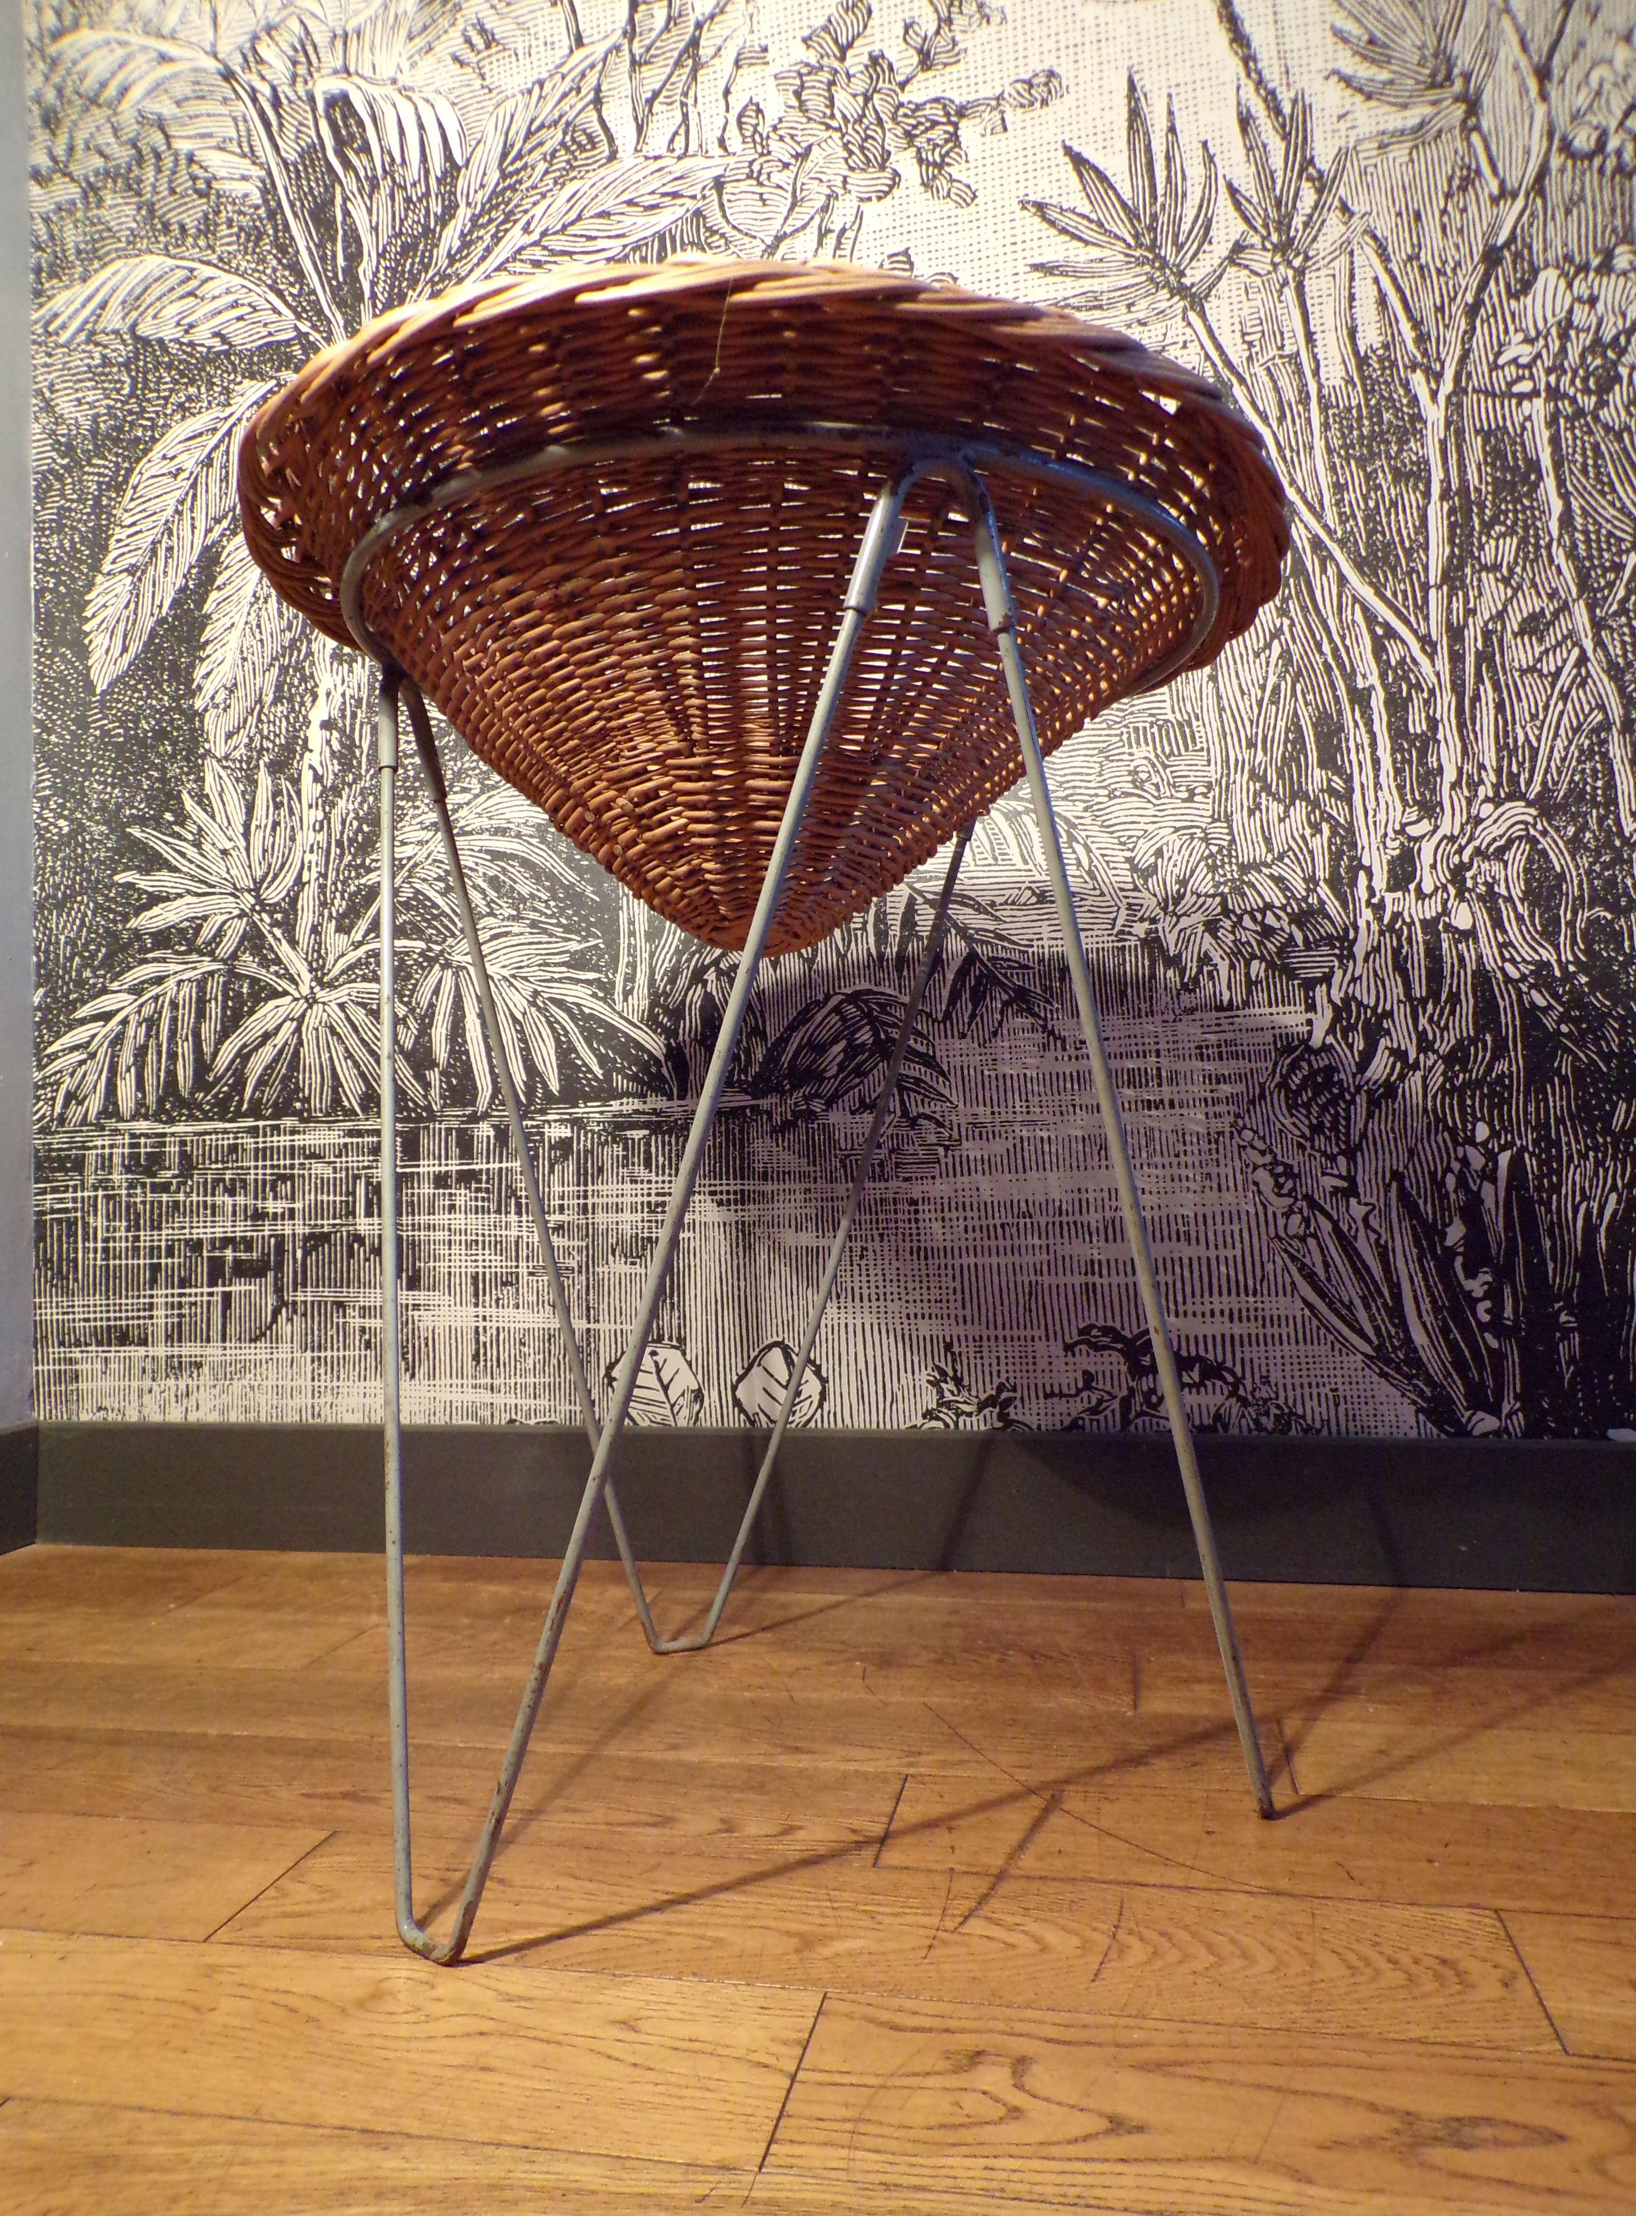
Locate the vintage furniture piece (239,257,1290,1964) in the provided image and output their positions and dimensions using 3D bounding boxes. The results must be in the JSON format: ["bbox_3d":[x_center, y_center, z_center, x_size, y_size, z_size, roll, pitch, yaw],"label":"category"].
[{"bbox_3d":[-0.017,0.020,0.709,0.473,0.567,0.473,-1,-2,3],"label":"vintage furniture piece"}]

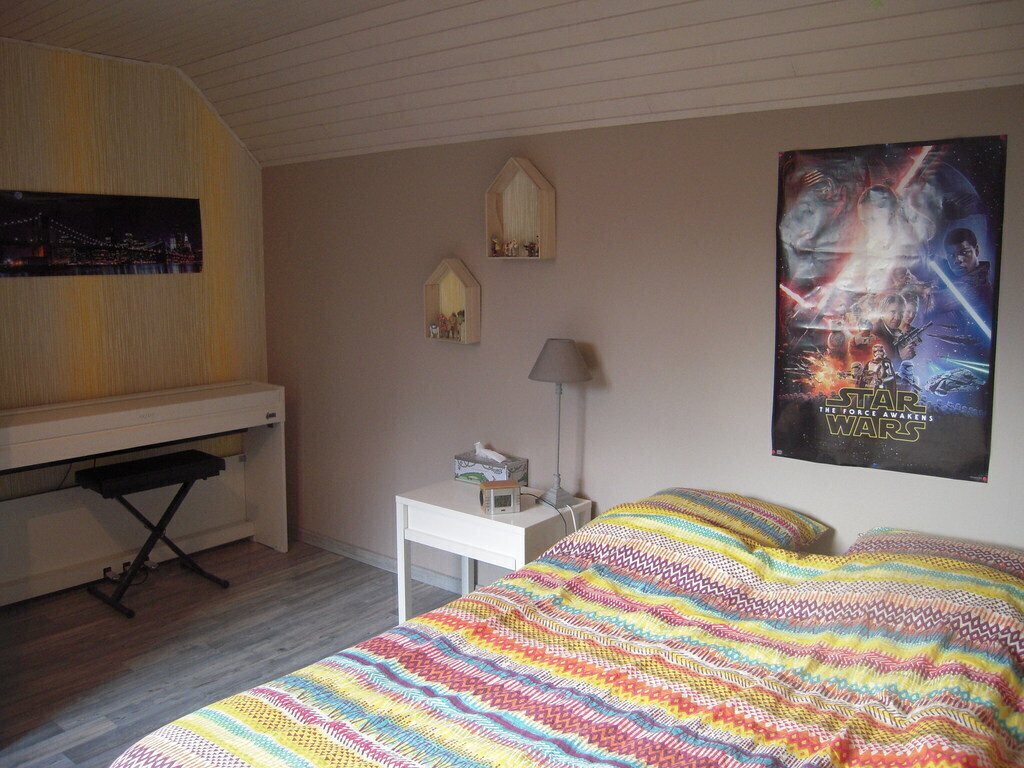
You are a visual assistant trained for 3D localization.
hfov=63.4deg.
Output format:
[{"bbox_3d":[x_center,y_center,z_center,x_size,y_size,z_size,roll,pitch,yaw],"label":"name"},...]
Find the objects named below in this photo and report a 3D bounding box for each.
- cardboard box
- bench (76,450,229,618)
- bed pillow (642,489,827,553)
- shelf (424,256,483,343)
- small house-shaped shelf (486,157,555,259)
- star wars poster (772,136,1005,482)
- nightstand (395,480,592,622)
[{"bbox_3d":[-0.084,0.343,3.217,0.258,0.095,0.120,7,10,37],"label":"cardboard box"},{"bbox_3d":[-1.502,0.607,3.499,0.420,0.535,0.520,7,10,37],"label":"bench"},{"bbox_3d":[0.550,0.464,2.482,0.650,0.165,0.460,7,10,37],"label":"bed pillow"},{"bbox_3d":[-0.233,-0.329,3.268,0.210,0.322,0.090,7,10,37],"label":"shelf"},{"bbox_3d":[0.038,-0.635,3.005,0.236,0.356,0.102,7,10,37],"label":"small house-shaped shelf"},{"bbox_3d":[1.035,-0.208,2.341,0.598,0.910,0.020,7,10,37],"label":"star wars poster"},{"bbox_3d":[-0.070,0.682,3.063,0.590,0.532,0.405,7,10,37],"label":"nightstand"}]

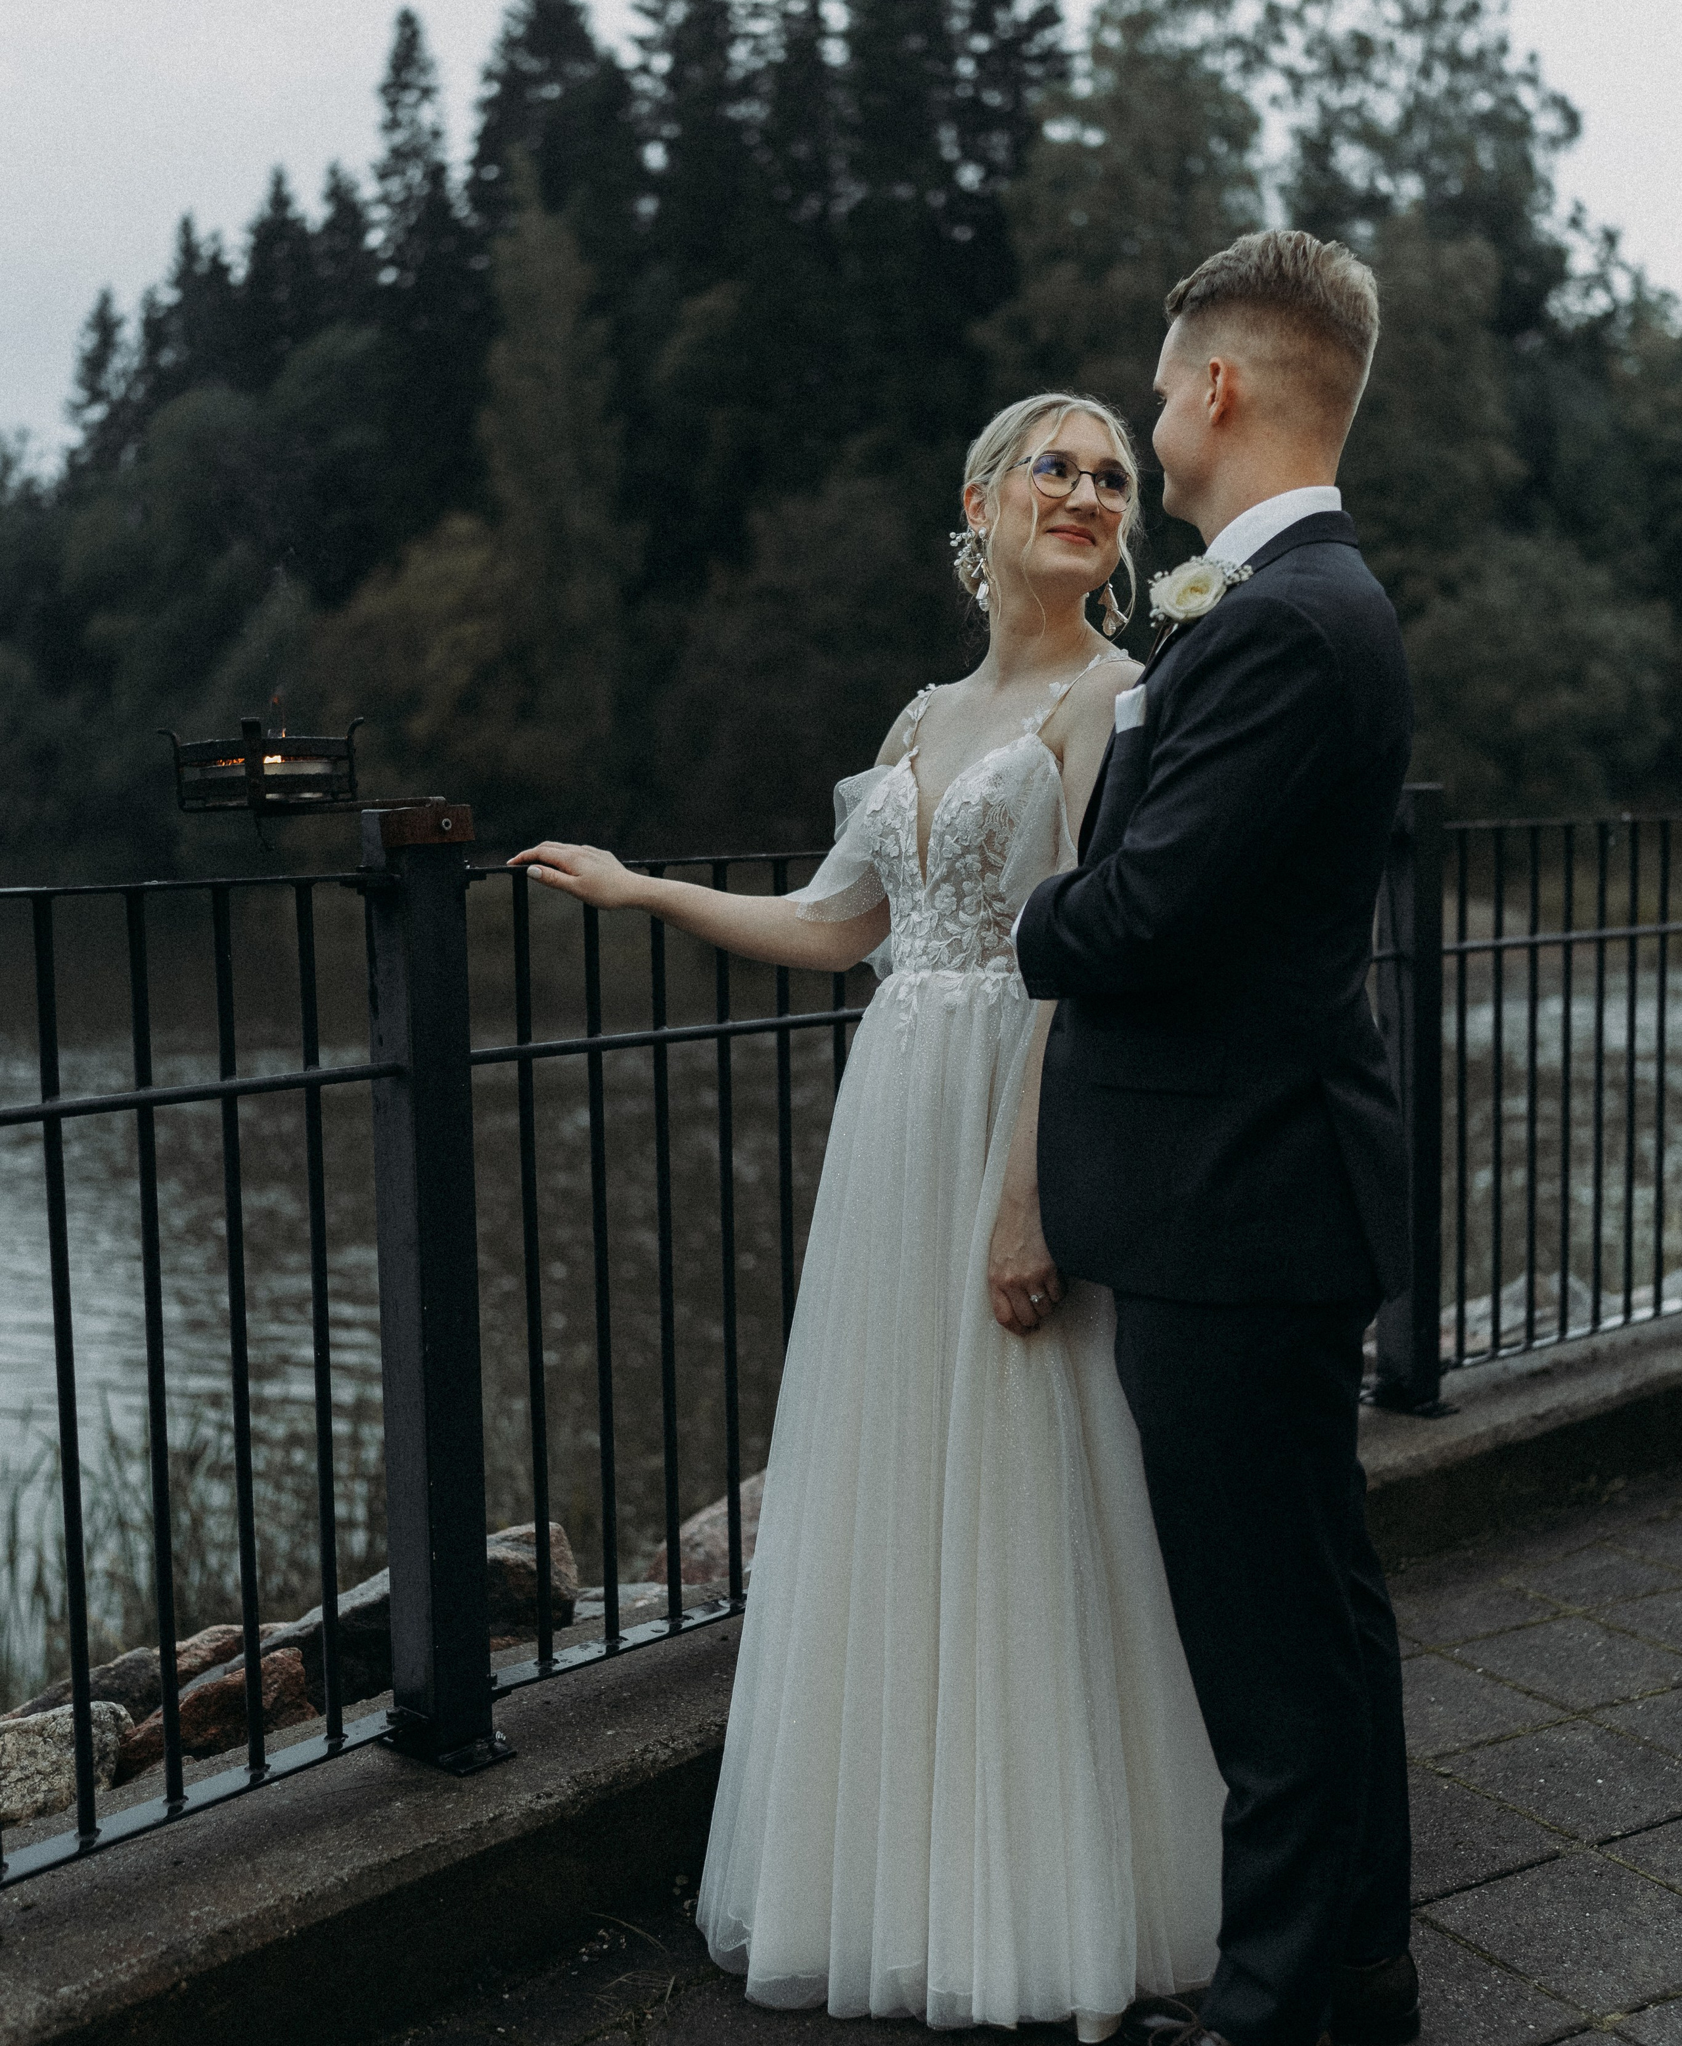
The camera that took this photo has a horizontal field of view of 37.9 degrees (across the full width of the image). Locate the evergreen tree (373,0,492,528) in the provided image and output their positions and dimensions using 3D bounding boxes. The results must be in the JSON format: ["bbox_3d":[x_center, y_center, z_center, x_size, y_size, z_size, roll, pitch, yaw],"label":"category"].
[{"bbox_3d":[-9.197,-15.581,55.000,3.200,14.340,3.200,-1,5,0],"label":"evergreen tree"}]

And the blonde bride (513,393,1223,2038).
[{"bbox_3d":[0.043,0.194,2.660,0.860,1.710,0.600,2,6,28],"label":"blonde bride"}]

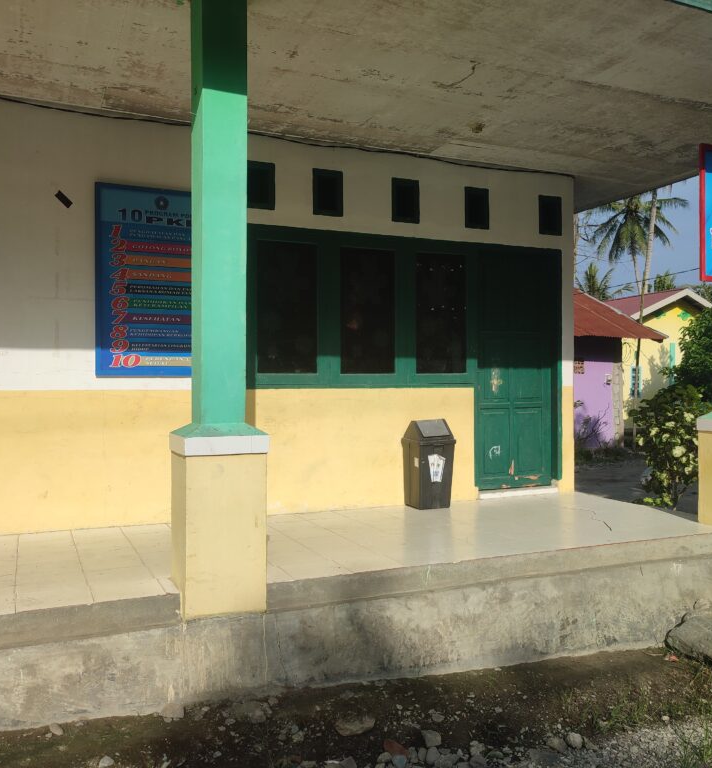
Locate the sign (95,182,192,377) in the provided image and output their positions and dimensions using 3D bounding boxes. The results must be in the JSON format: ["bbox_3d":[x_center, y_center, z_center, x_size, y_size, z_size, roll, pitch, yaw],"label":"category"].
[{"bbox_3d":[-1.319,-0.693,5.085,0.883,1.298,0.035,0,0,-24],"label":"sign"}]

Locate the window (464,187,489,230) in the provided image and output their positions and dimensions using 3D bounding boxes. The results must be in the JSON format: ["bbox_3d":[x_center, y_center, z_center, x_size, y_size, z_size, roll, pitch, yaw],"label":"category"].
[{"bbox_3d":[1.005,-1.455,6.151,0.234,0.338,0.100,0,0,-24],"label":"window"}]

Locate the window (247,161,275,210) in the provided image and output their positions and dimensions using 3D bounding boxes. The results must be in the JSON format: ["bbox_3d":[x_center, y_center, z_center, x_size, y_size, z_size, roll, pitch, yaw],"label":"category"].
[{"bbox_3d":[-0.715,-1.446,5.409,0.241,0.343,0.100,0,0,-24],"label":"window"}]

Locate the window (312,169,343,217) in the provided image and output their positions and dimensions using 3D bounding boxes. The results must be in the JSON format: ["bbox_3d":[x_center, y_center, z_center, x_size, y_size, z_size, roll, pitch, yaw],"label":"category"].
[{"bbox_3d":[-0.220,-1.446,5.622,0.242,0.344,0.100,0,0,-24],"label":"window"}]

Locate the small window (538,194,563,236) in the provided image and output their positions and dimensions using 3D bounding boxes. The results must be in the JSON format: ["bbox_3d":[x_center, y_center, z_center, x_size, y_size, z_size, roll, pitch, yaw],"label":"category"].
[{"bbox_3d":[1.697,-1.464,6.449,0.244,0.338,0.100,0,0,-24],"label":"small window"}]

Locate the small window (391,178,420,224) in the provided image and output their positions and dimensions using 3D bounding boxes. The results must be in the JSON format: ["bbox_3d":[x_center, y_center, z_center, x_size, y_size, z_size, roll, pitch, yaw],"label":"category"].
[{"bbox_3d":[0.390,-1.451,5.886,0.241,0.342,0.100,0,0,-24],"label":"small window"}]

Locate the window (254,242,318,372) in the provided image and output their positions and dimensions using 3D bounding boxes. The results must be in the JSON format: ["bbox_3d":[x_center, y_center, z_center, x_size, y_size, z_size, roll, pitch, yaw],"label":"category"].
[{"bbox_3d":[-0.504,-0.557,5.479,0.466,0.972,0.060,0,0,-24],"label":"window"}]

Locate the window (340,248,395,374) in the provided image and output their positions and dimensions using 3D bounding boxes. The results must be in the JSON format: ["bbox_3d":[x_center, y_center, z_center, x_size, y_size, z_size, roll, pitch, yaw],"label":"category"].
[{"bbox_3d":[0.097,-0.557,5.738,0.465,0.970,0.060,0,0,-24],"label":"window"}]

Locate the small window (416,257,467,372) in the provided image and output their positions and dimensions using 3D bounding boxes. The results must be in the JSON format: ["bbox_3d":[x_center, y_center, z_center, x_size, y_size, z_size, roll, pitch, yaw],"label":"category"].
[{"bbox_3d":[0.700,-0.557,5.998,0.466,0.968,0.060,0,0,-24],"label":"small window"}]

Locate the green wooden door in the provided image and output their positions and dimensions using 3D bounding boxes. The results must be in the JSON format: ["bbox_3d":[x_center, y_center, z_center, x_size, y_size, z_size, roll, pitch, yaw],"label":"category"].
[{"bbox_3d":[1.391,-0.126,6.307,0.873,1.998,0.070,0,0,-24],"label":"green wooden door"}]

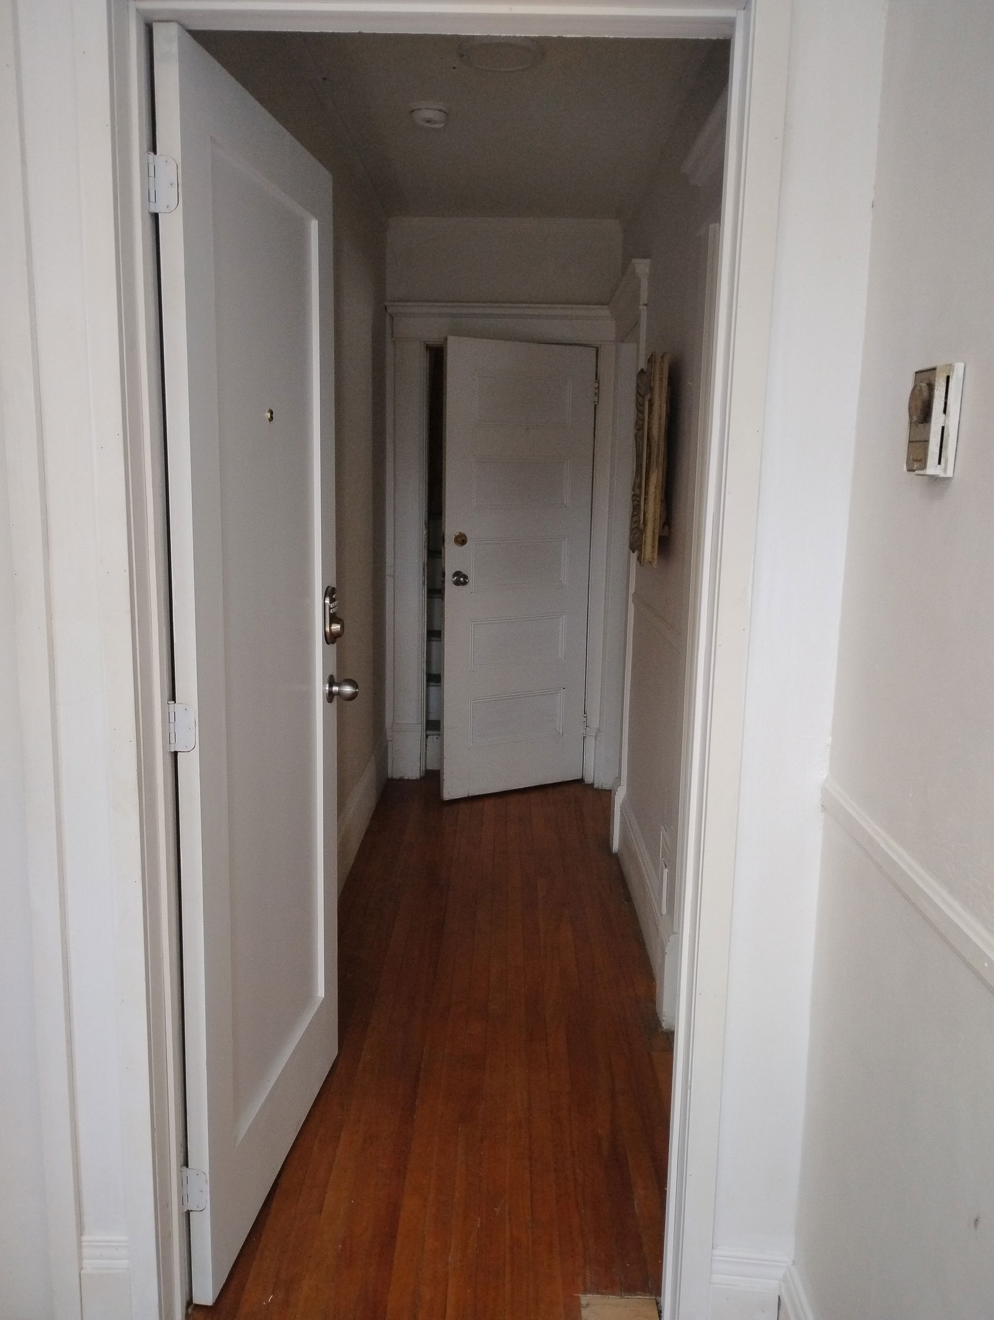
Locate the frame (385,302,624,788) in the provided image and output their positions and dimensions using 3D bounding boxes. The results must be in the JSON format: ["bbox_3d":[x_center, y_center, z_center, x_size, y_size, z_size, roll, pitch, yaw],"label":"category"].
[{"bbox_3d":[0.012,-0.495,4.888,1.030,2.155,0.140,1,10,1],"label":"frame"}]

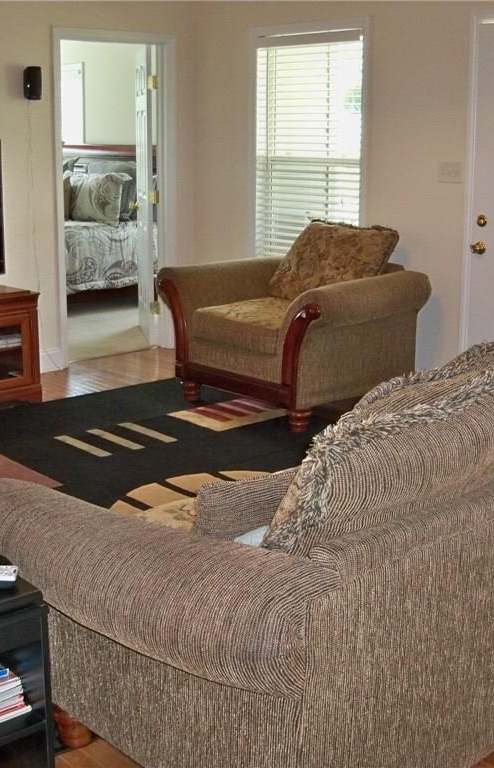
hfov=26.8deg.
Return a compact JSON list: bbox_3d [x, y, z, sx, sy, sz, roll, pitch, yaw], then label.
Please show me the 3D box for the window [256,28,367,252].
[{"bbox_3d":[0.361,-1.397,6.362,0.060,1.480,0.880,-13,19,-42],"label":"window"}]

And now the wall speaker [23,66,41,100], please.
[{"bbox_3d":[-1.250,-1.753,6.042,0.100,0.185,0.110,-2,14,-8],"label":"wall speaker"}]

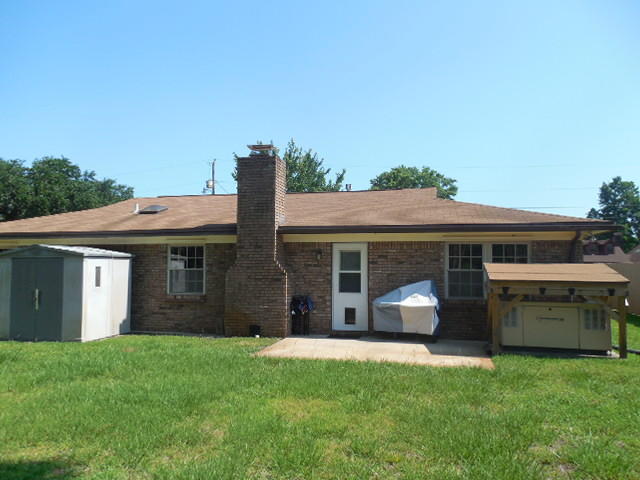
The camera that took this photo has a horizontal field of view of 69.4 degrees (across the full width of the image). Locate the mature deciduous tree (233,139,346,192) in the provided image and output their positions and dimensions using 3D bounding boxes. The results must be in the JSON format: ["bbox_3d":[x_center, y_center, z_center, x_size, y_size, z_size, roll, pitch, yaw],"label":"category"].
[{"bbox_3d":[-1.903,-1.534,28.631,7.600,9.580,7.600,-1,-3,12],"label":"mature deciduous tree"}]

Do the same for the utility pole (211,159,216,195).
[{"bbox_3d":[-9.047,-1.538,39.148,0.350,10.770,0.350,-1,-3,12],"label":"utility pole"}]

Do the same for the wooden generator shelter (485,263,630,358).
[{"bbox_3d":[4.568,1.322,9.136,2.380,1.710,1.200,-1,-3,13],"label":"wooden generator shelter"}]

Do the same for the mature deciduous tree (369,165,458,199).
[{"bbox_3d":[7.552,-1.172,37.124,7.700,9.810,7.700,-1,-3,12],"label":"mature deciduous tree"}]

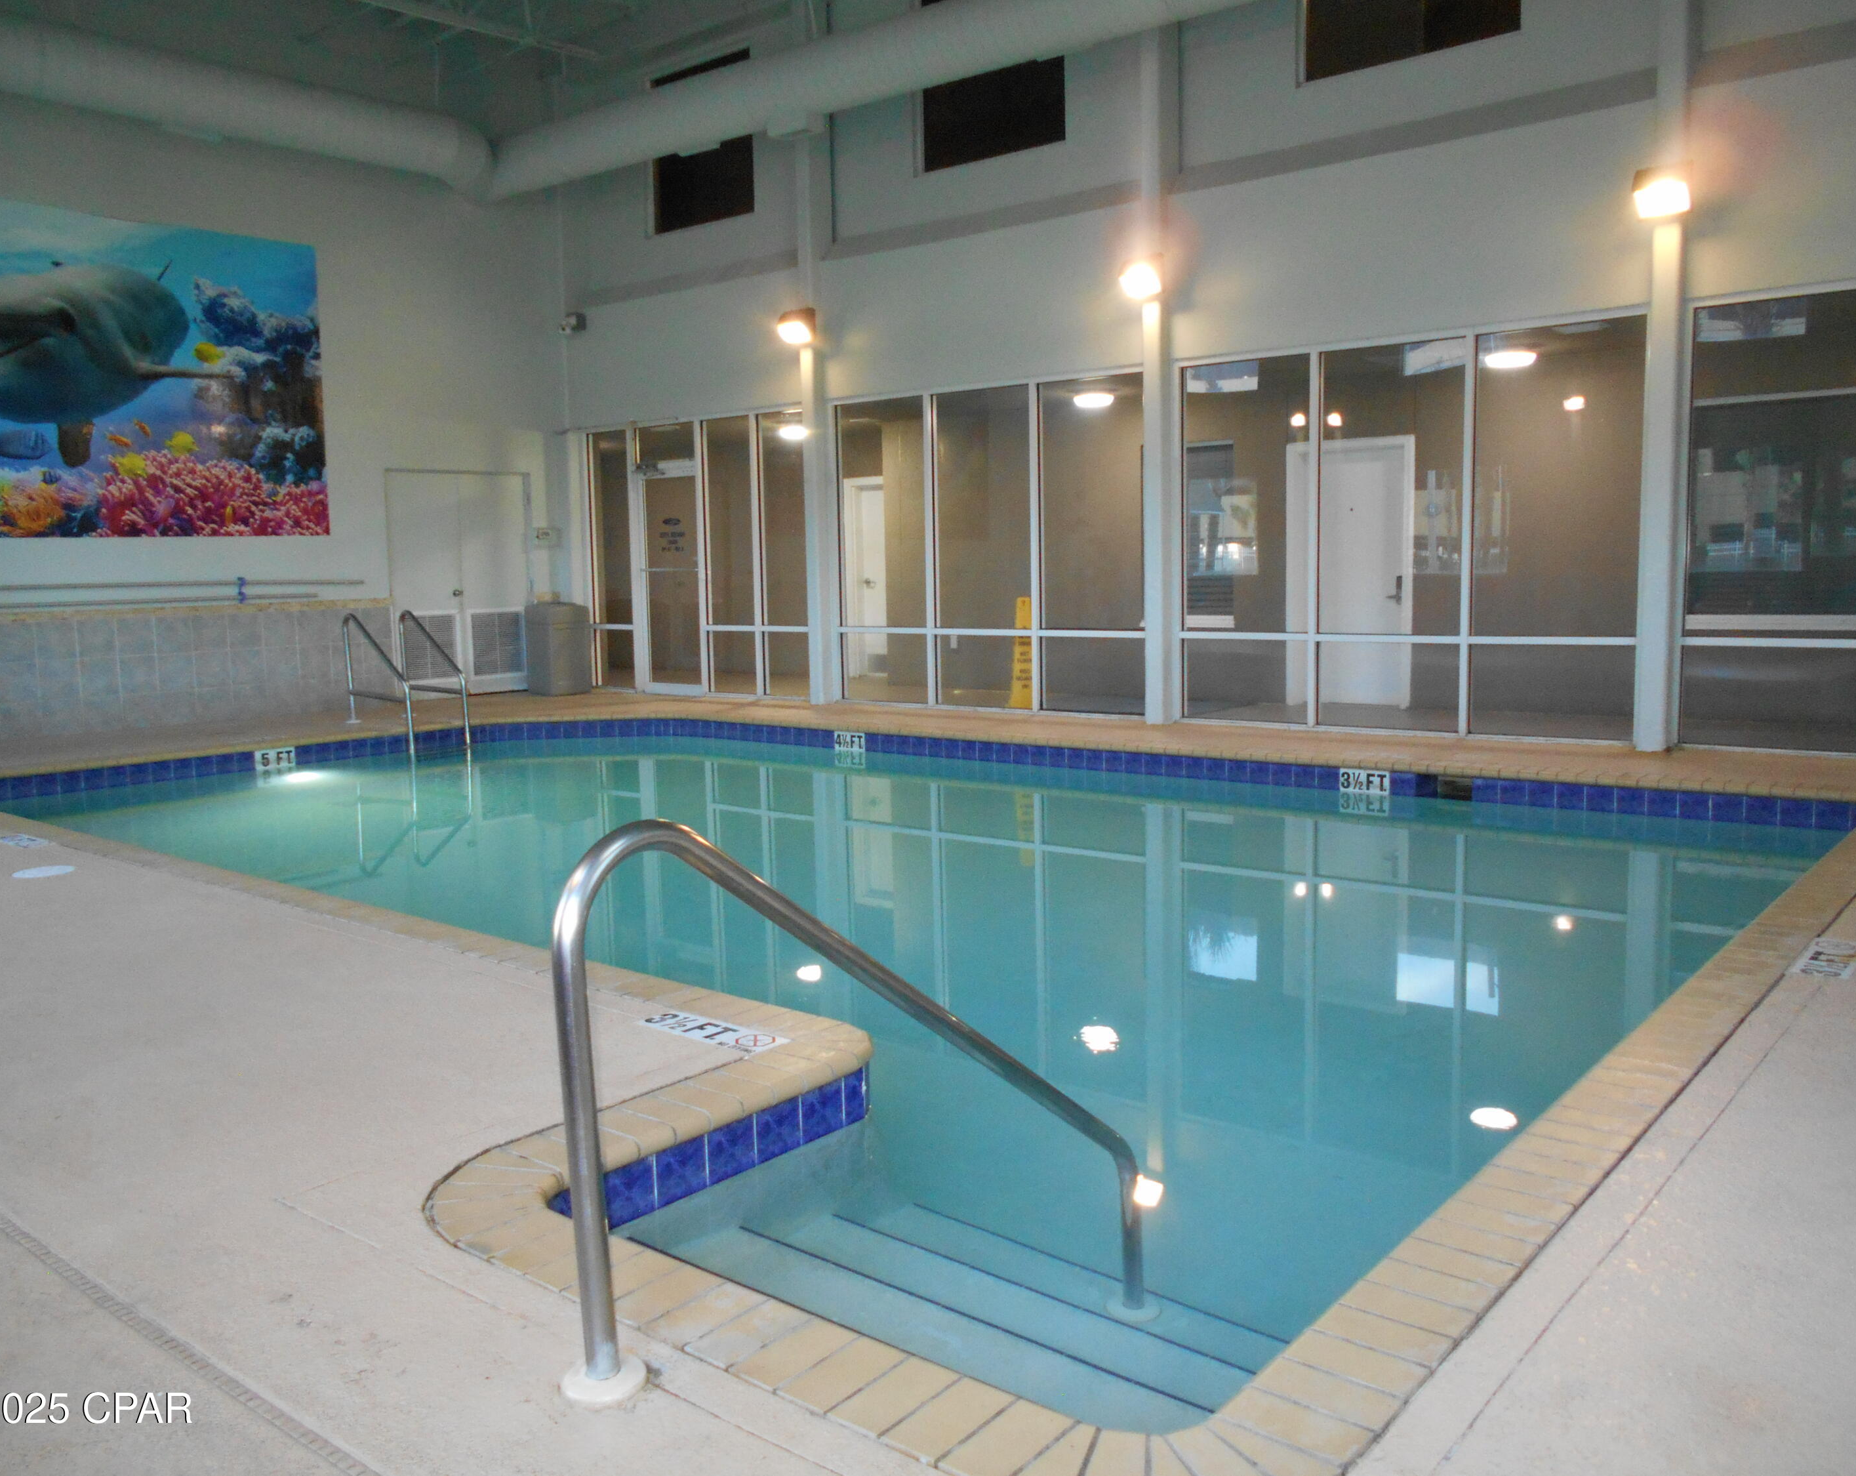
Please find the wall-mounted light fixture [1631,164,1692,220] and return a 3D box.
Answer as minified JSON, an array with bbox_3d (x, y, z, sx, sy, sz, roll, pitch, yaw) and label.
[{"bbox_3d":[4.087,-3.034,8.228,0.275,0.240,0.185,4,9,39],"label":"wall-mounted light fixture"}]

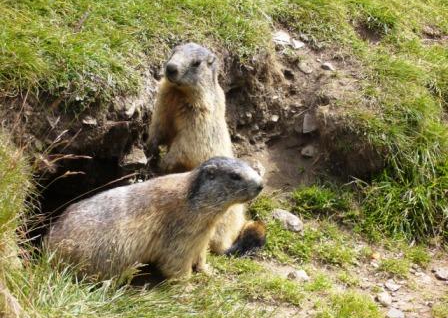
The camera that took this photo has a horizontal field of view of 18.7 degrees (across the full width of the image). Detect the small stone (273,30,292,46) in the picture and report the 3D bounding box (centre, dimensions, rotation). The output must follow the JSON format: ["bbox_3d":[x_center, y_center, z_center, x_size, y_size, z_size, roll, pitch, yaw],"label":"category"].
[{"bbox_3d":[0.158,-0.329,3.680,0.052,0.032,0.044,0,20,0],"label":"small stone"}]

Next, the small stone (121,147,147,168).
[{"bbox_3d":[-0.216,-0.004,3.250,0.060,0.040,0.048,0,20,0],"label":"small stone"}]

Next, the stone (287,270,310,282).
[{"bbox_3d":[0.153,0.241,2.800,0.046,0.018,0.030,0,20,0],"label":"stone"}]

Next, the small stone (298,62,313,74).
[{"bbox_3d":[0.216,-0.242,3.600,0.036,0.026,0.031,0,20,0],"label":"small stone"}]

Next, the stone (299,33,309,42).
[{"bbox_3d":[0.216,-0.331,3.700,0.027,0.018,0.023,0,20,0],"label":"stone"}]

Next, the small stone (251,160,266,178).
[{"bbox_3d":[0.083,0.023,3.250,0.038,0.038,0.034,0,20,0],"label":"small stone"}]

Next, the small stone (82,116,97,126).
[{"bbox_3d":[-0.317,-0.091,3.200,0.032,0.018,0.026,0,20,0],"label":"small stone"}]

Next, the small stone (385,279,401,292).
[{"bbox_3d":[0.341,0.256,2.750,0.031,0.015,0.026,5,21,14],"label":"small stone"}]

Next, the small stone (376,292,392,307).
[{"bbox_3d":[0.321,0.280,2.710,0.028,0.023,0.027,0,20,0],"label":"small stone"}]

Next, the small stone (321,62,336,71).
[{"bbox_3d":[0.281,-0.248,3.650,0.040,0.019,0.032,0,20,0],"label":"small stone"}]

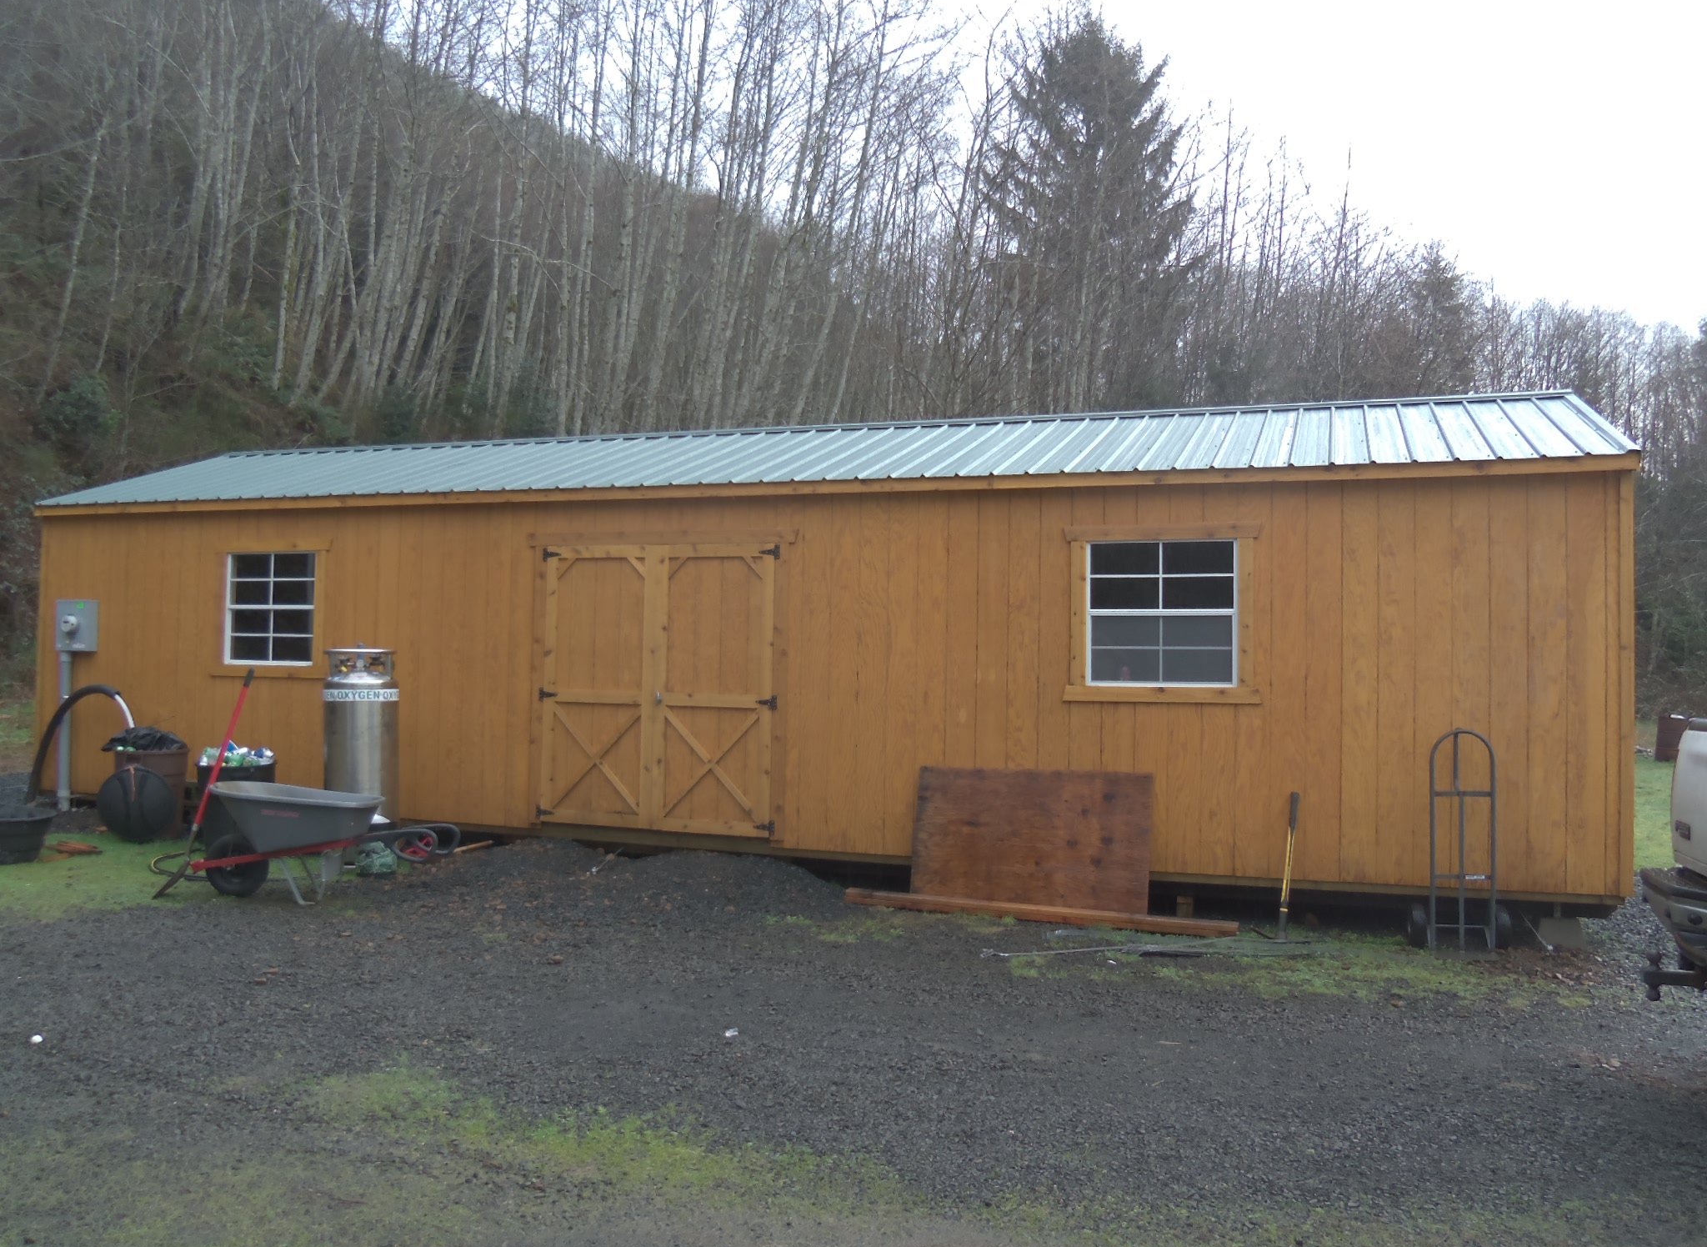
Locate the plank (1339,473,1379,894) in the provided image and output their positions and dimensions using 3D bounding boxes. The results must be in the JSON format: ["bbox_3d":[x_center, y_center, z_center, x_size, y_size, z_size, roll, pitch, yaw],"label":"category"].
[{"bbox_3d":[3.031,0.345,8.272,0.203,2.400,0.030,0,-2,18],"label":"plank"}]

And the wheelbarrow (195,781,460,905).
[{"bbox_3d":[-3.200,1.317,8.400,1.500,0.690,0.680,1,-2,-5],"label":"wheelbarrow"}]

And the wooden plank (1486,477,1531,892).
[{"bbox_3d":[3.779,0.344,7.953,0.203,2.388,0.025,0,-2,19],"label":"wooden plank"}]

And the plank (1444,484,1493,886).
[{"bbox_3d":[3.587,0.346,8.020,0.203,2.388,0.025,0,-2,19],"label":"plank"}]

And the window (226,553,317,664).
[{"bbox_3d":[-4.601,-0.119,10.906,0.910,0.890,0.080,0,-2,20],"label":"window"}]

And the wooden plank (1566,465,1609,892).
[{"bbox_3d":[4.062,0.330,7.658,0.207,2.360,0.022,0,-2,20],"label":"wooden plank"}]

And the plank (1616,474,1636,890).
[{"bbox_3d":[4.243,0.327,7.580,0.092,2.340,0.025,0,-2,20],"label":"plank"}]

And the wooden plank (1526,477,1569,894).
[{"bbox_3d":[3.971,0.342,7.886,0.203,2.389,0.025,0,-2,19],"label":"wooden plank"}]

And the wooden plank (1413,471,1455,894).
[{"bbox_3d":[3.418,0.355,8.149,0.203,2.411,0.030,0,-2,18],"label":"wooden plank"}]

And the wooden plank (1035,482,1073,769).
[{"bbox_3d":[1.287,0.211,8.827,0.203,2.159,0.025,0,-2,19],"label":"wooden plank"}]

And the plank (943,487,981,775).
[{"bbox_3d":[0.702,0.322,8.911,0.205,2.370,0.022,0,-2,20],"label":"plank"}]

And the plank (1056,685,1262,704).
[{"bbox_3d":[1.908,0.447,8.585,1.215,0.107,0.025,0,-2,19],"label":"plank"}]

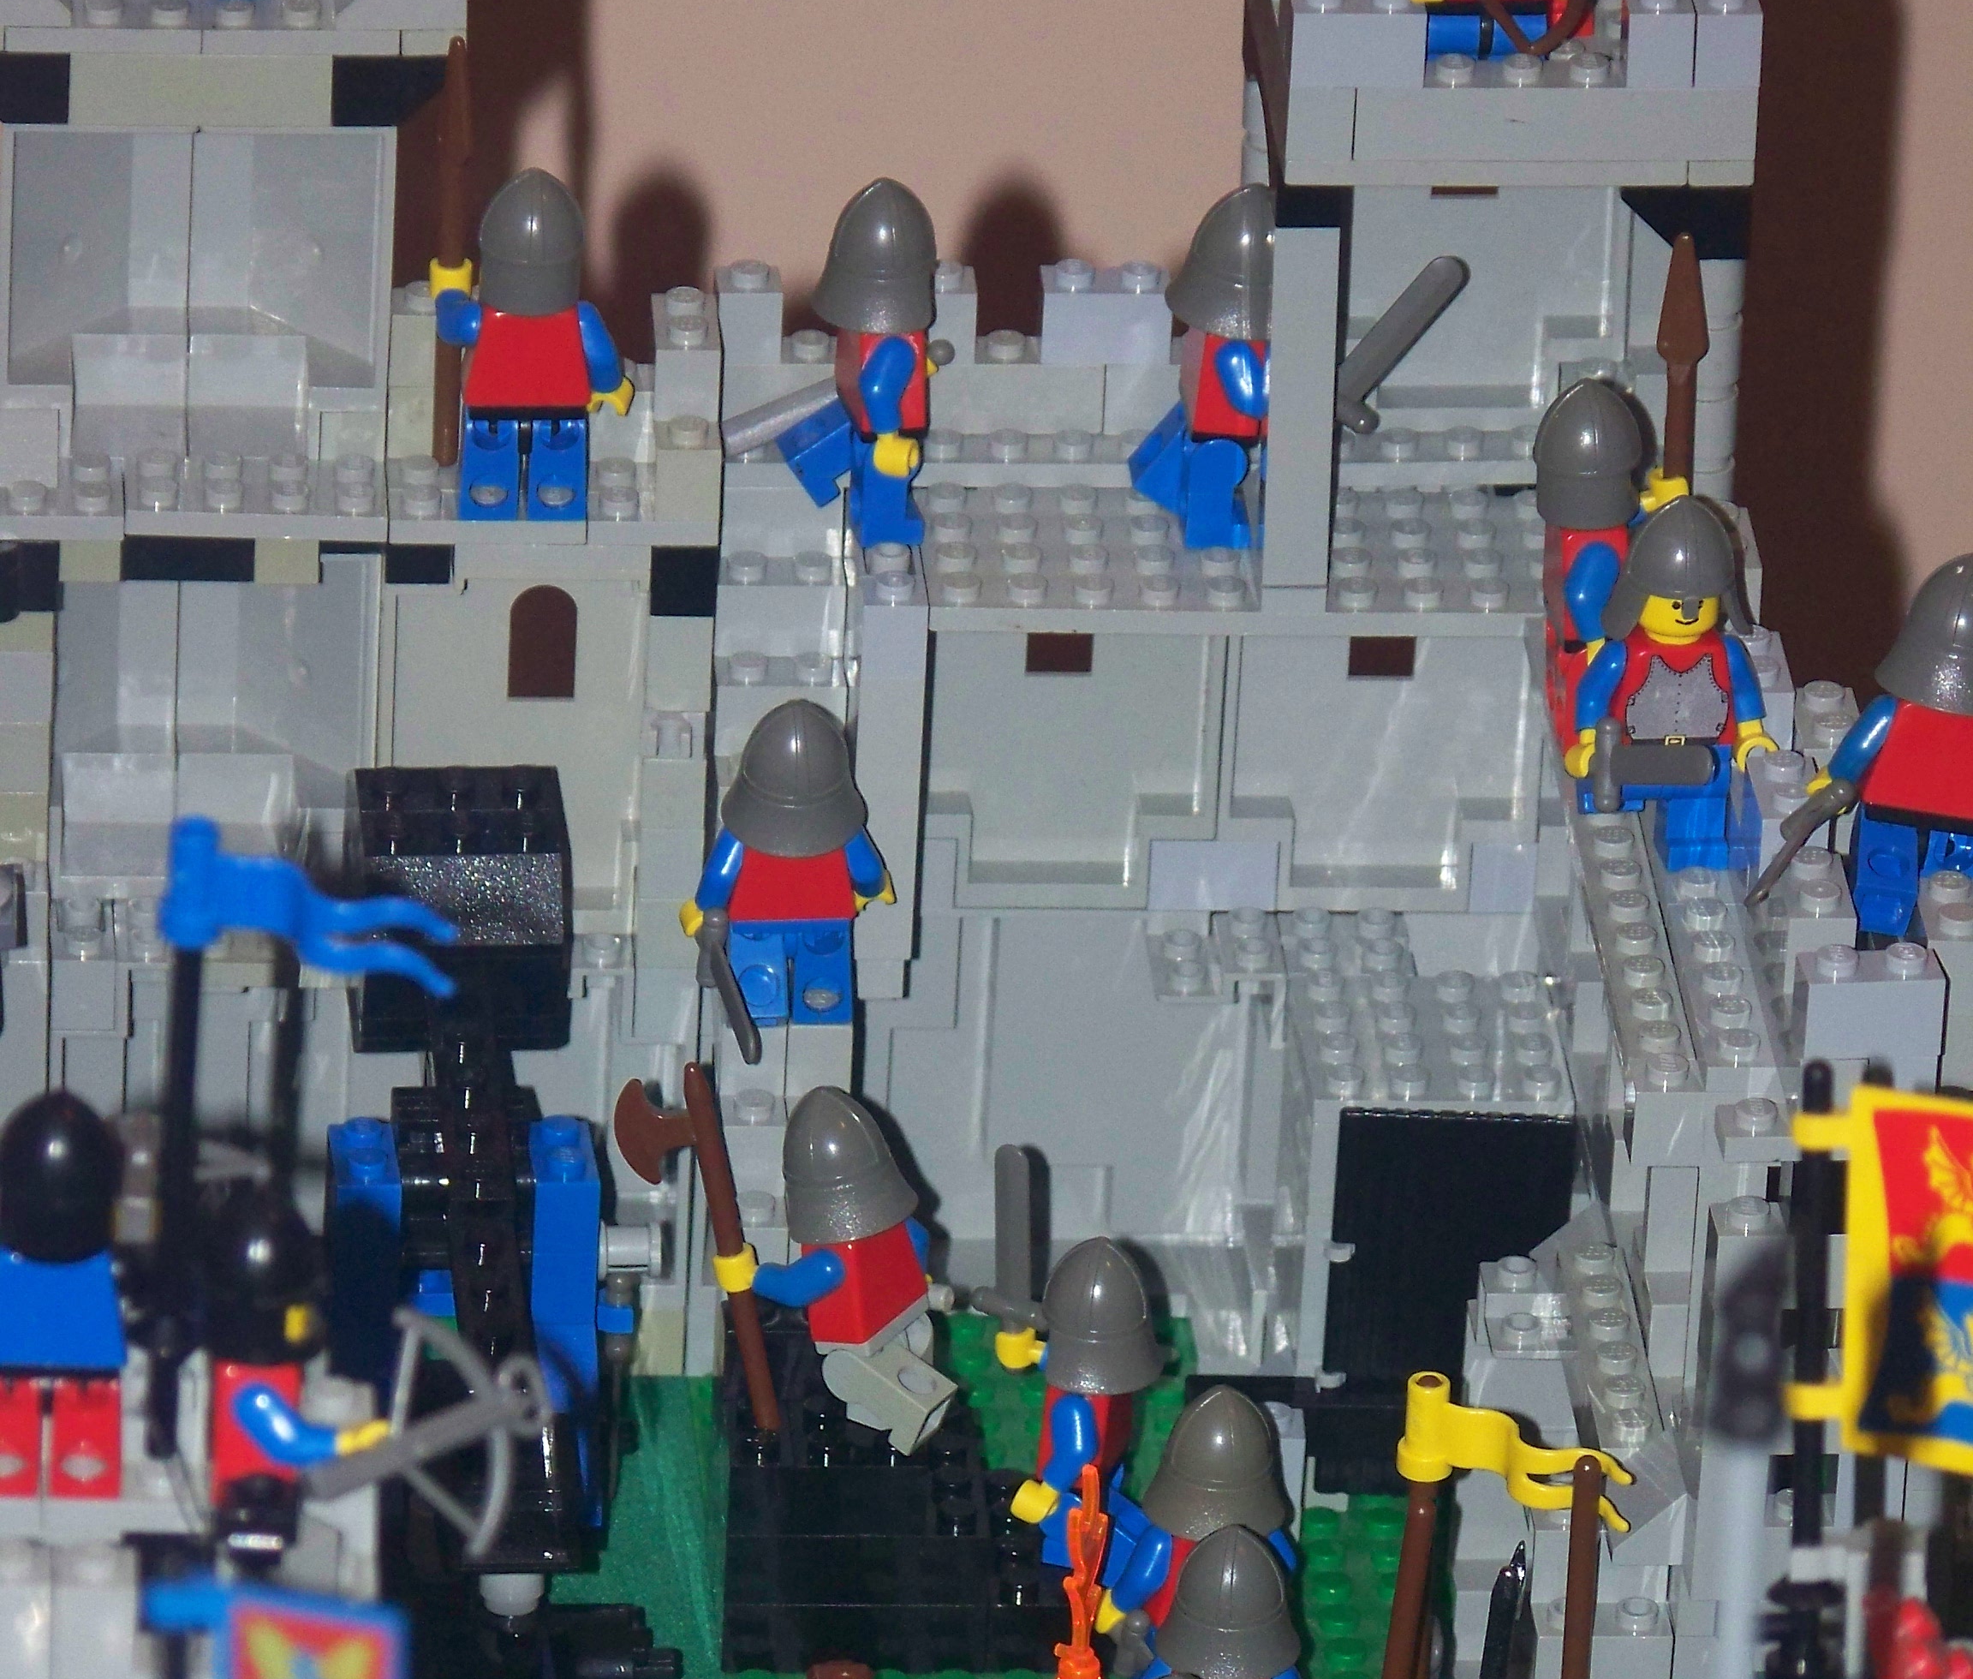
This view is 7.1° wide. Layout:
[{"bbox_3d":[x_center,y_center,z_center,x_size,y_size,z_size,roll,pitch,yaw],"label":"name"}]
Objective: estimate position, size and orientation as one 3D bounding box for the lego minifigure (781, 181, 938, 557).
[{"bbox_3d":[-0.013,-0.059,1.923,0.021,0.046,0.025,-3,28,-11],"label":"lego minifigure"}]

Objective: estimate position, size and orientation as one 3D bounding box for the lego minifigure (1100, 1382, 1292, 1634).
[{"bbox_3d":[0.028,0.086,1.901,0.026,0.046,0.017,-5,27,-14],"label":"lego minifigure"}]

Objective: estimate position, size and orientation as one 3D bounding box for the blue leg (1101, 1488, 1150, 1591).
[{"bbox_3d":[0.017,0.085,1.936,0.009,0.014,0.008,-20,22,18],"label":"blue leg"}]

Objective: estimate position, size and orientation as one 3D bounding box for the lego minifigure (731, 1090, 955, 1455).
[{"bbox_3d":[-0.015,0.051,1.905,0.024,0.047,0.025,8,25,37],"label":"lego minifigure"}]

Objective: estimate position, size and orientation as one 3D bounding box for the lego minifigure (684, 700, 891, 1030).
[{"bbox_3d":[-0.024,0.003,1.908,0.026,0.046,0.017,-1,32,-6],"label":"lego minifigure"}]

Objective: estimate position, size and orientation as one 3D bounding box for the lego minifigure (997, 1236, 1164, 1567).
[{"bbox_3d":[0.011,0.069,1.915,0.022,0.046,0.025,9,28,13],"label":"lego minifigure"}]

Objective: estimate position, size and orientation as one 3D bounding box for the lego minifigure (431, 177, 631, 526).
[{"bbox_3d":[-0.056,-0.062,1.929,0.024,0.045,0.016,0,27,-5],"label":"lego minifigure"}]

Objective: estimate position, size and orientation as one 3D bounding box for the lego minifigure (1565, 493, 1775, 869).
[{"bbox_3d":[0.079,-0.019,1.845,0.025,0.045,0.018,0,27,-5],"label":"lego minifigure"}]

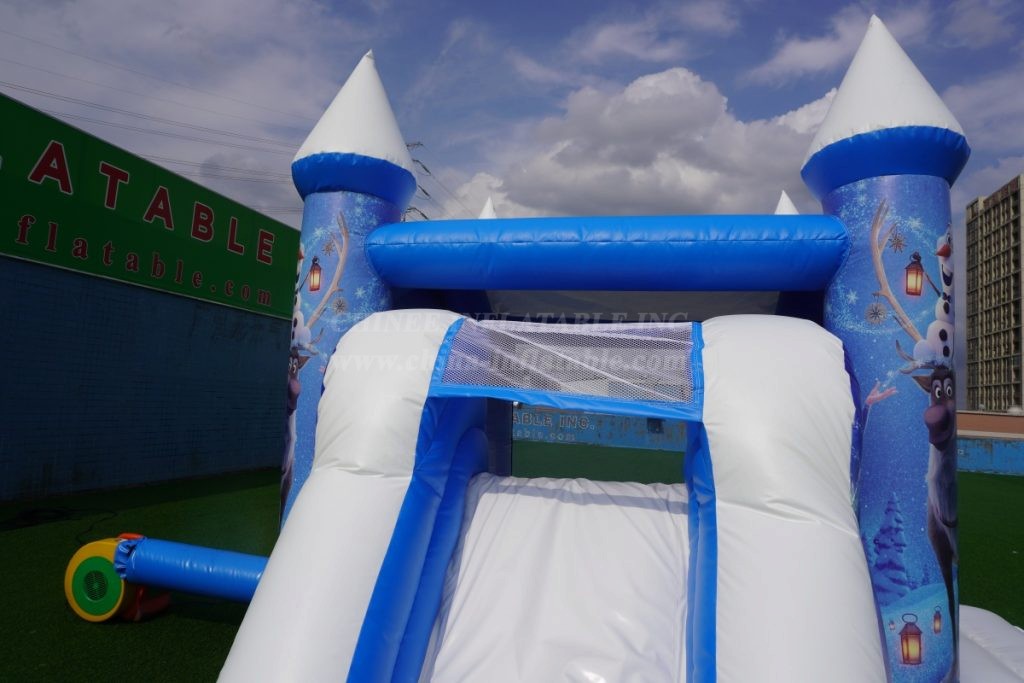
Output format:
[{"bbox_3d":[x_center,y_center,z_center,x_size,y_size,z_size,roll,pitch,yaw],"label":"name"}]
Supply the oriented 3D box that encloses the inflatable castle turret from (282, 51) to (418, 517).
[{"bbox_3d":[-1.012,-0.007,4.002,0.735,3.540,0.735,2,-5,15],"label":"inflatable castle turret"}]

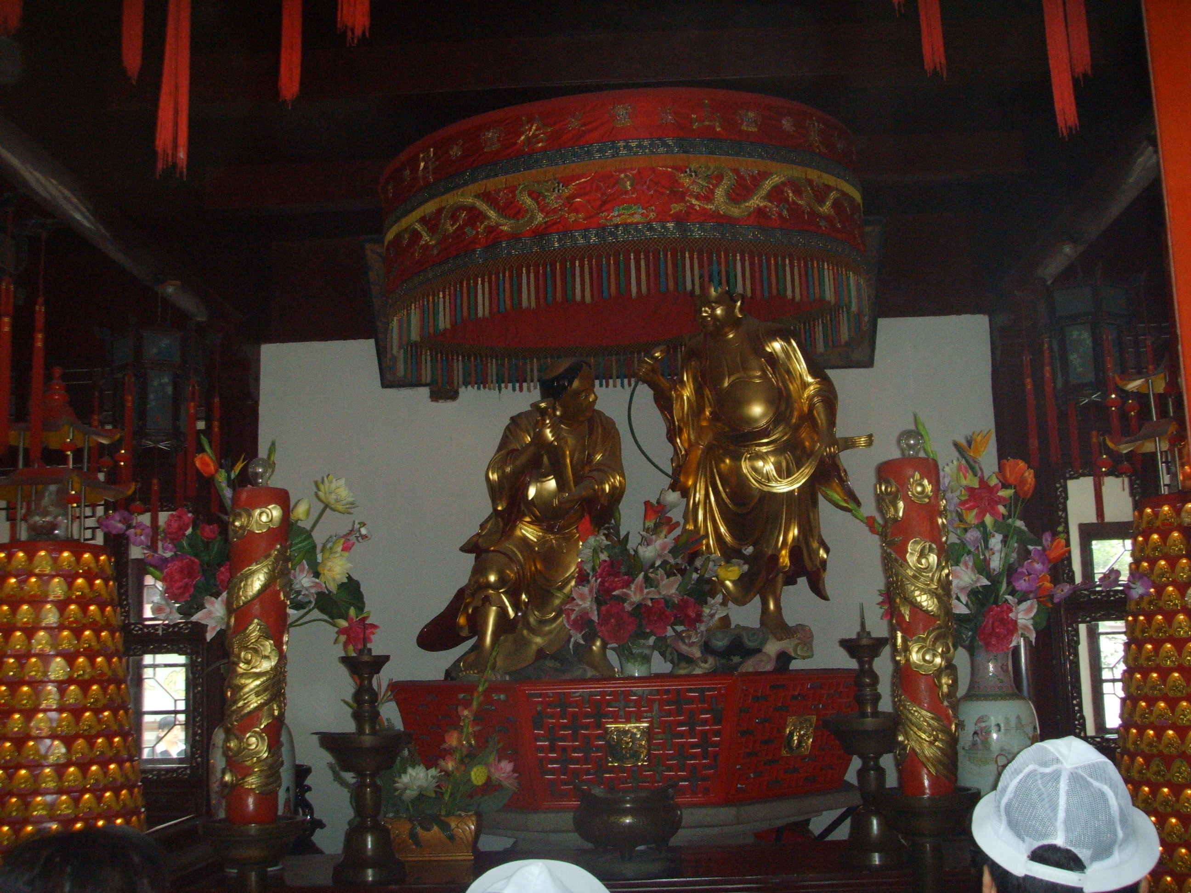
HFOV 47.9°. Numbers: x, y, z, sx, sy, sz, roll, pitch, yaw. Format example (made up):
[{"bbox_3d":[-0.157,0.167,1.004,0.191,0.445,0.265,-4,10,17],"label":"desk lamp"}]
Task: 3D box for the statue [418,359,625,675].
[{"bbox_3d":[-0.297,0.301,5.287,0.787,1.156,0.720,-2,-9,2],"label":"statue"}]

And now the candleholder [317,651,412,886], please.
[{"bbox_3d":[-0.619,0.851,3.591,0.240,0.587,0.240,-2,-9,2],"label":"candleholder"}]

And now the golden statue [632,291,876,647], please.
[{"bbox_3d":[0.627,0.082,5.434,0.863,1.358,0.580,-3,-9,10],"label":"golden statue"}]

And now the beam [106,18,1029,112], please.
[{"bbox_3d":[-0.092,-1.559,5.597,3.890,0.205,0.160,-2,-9,2],"label":"beam"}]

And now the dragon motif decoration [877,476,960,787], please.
[{"bbox_3d":[0.781,0.431,3.262,0.155,0.797,0.155,-2,-9,2],"label":"dragon motif decoration"}]

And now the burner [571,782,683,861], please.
[{"bbox_3d":[0.088,1.020,3.664,0.293,0.179,0.270,-2,-9,2],"label":"burner"}]

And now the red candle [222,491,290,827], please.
[{"bbox_3d":[-0.838,0.507,3.321,0.155,0.810,0.155,-2,-9,2],"label":"red candle"}]

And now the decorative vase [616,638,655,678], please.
[{"bbox_3d":[0.135,0.745,4.741,0.148,0.132,0.148,-2,-9,2],"label":"decorative vase"}]

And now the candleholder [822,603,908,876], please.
[{"bbox_3d":[0.725,0.769,3.565,0.240,0.655,0.240,-2,-9,2],"label":"candleholder"}]

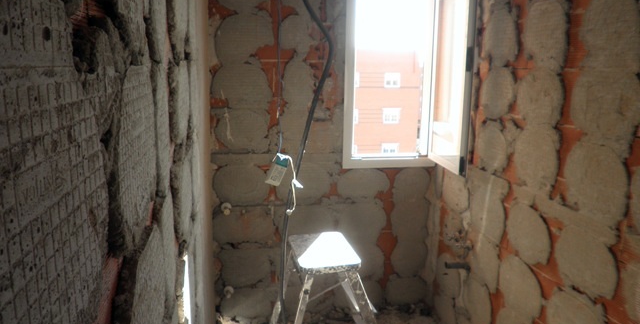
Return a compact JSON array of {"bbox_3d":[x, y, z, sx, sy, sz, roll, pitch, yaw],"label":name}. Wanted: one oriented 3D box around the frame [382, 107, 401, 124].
[{"bbox_3d":[5.615,-3.610,37.644,1.400,1.250,0.150,-2,11,-10],"label":"frame"}]

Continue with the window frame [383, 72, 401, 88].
[{"bbox_3d":[5.565,-6.291,37.105,1.360,1.200,0.150,-2,11,-10],"label":"window frame"}]

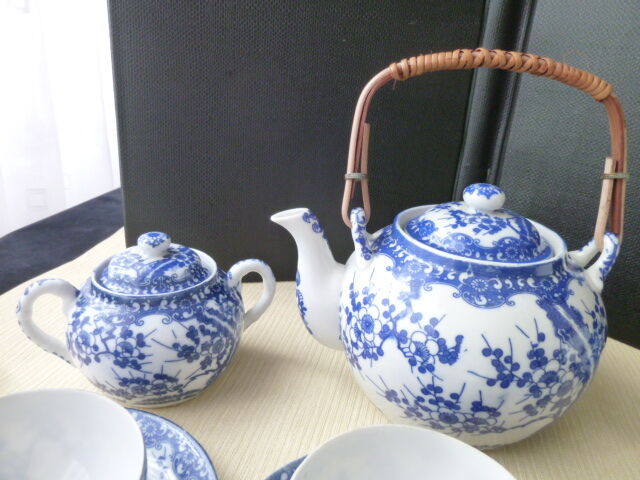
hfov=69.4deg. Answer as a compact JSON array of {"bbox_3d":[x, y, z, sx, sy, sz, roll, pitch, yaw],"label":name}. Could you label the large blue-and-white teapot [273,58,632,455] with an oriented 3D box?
[{"bbox_3d":[0.059,0.002,0.238,0.172,0.189,0.132,6,22,9],"label":"large blue-and-white teapot"}]

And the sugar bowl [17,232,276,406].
[{"bbox_3d":[-0.090,0.040,0.262,0.136,0.092,0.095,-6,23,-19],"label":"sugar bowl"}]

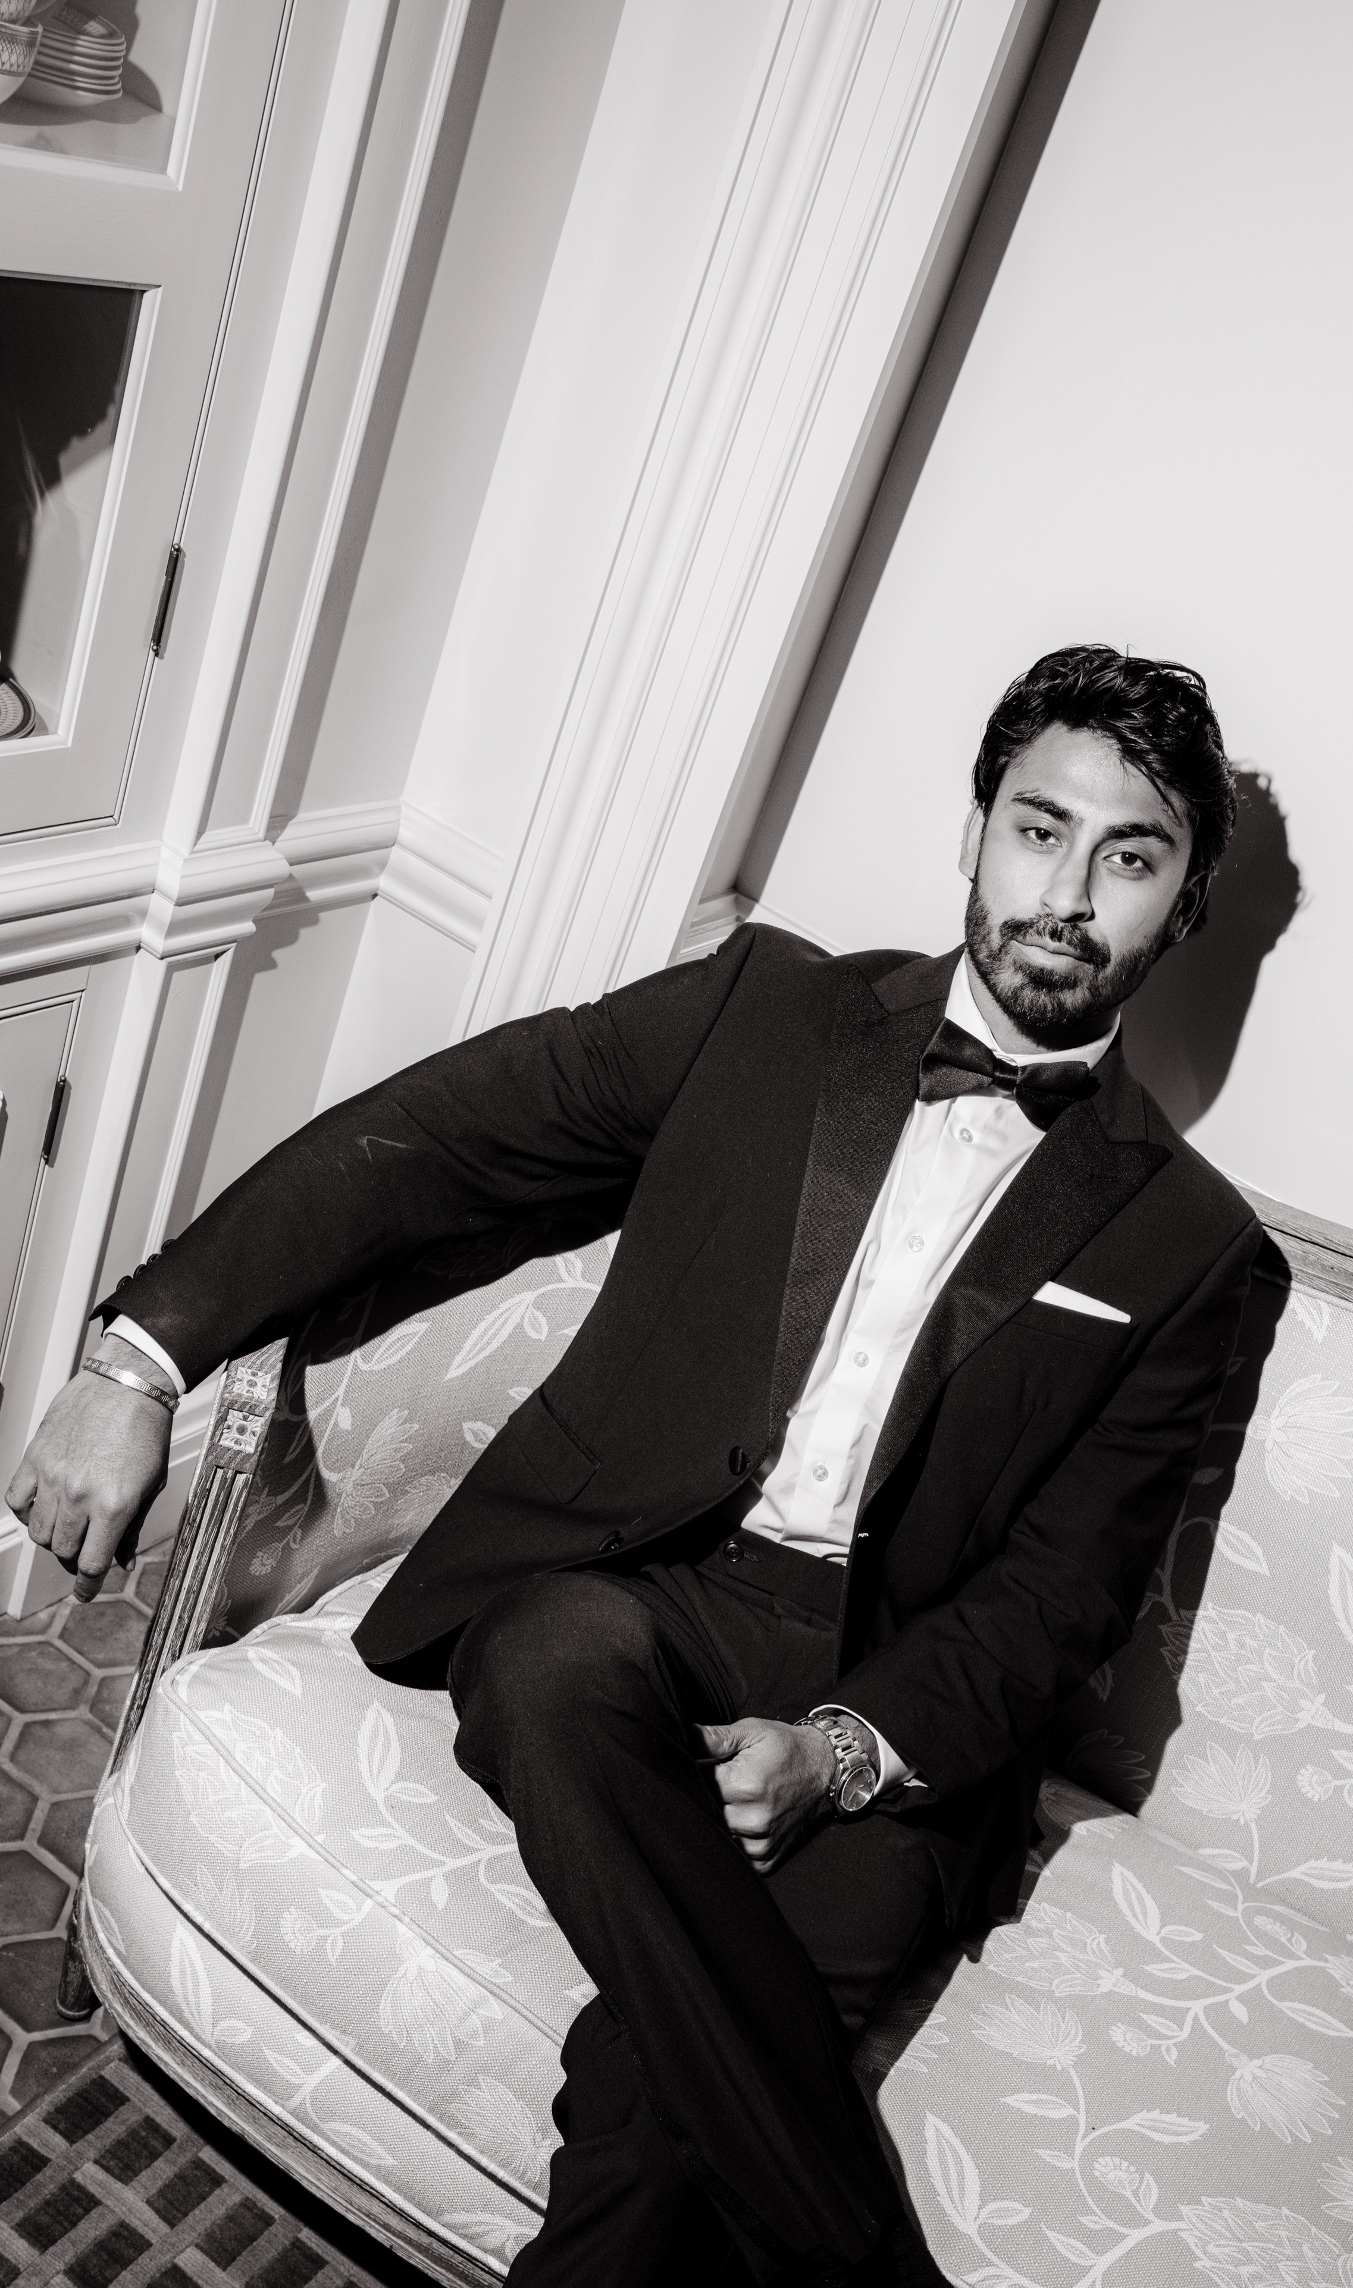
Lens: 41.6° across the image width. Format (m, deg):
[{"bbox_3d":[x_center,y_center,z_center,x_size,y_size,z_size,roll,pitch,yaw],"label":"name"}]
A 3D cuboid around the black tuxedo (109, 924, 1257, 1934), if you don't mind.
[{"bbox_3d":[0.057,0.182,1.365,0.690,0.580,0.560,29,26,16],"label":"black tuxedo"}]

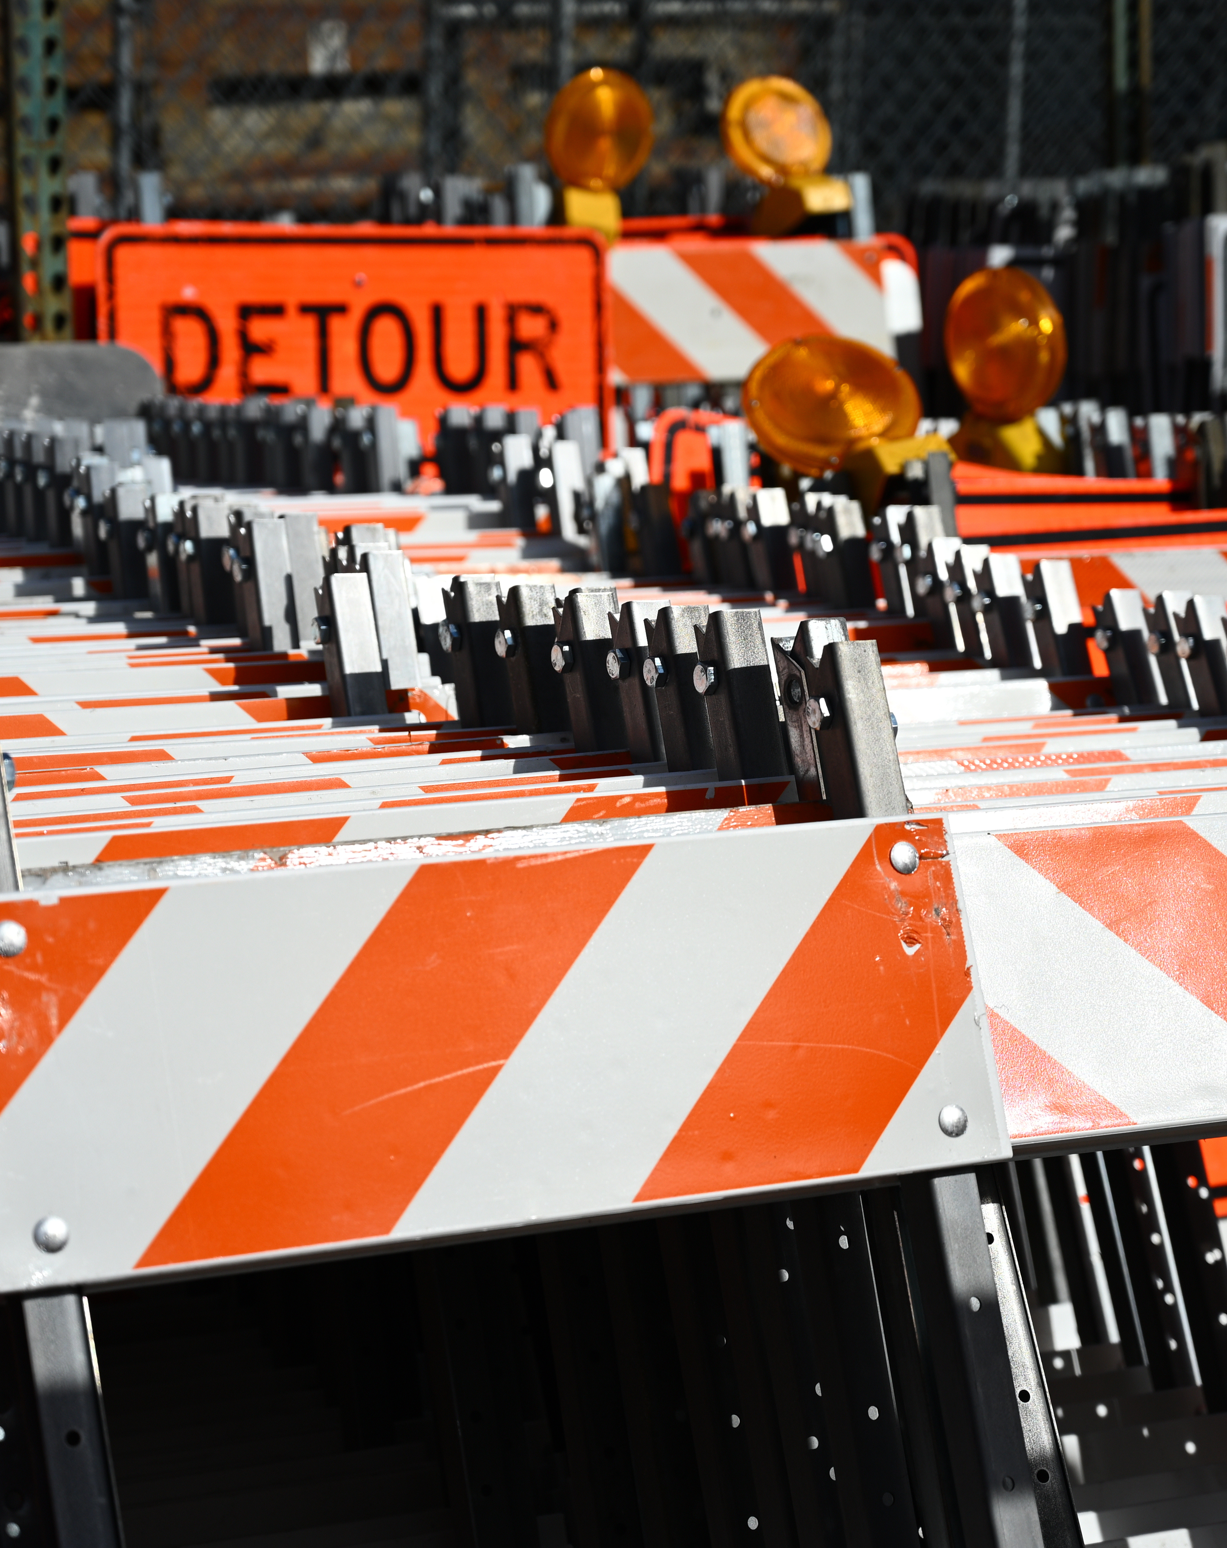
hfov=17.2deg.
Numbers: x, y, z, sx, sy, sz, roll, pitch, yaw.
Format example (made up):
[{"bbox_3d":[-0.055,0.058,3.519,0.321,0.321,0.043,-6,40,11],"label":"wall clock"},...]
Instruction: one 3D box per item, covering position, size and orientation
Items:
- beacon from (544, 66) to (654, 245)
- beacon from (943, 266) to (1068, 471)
[{"bbox_3d":[-0.019,-0.881,5.990,0.184,0.320,0.105,-5,10,-30],"label":"beacon"},{"bbox_3d":[0.456,-0.429,4.702,0.105,0.320,0.184,-12,14,-43],"label":"beacon"}]

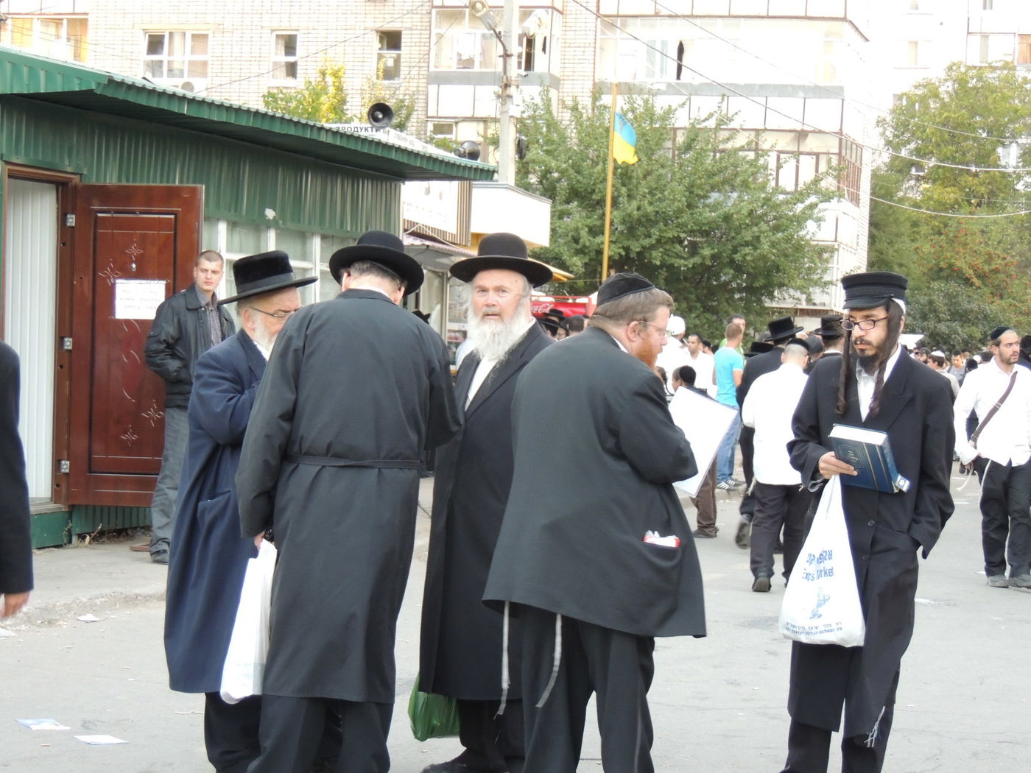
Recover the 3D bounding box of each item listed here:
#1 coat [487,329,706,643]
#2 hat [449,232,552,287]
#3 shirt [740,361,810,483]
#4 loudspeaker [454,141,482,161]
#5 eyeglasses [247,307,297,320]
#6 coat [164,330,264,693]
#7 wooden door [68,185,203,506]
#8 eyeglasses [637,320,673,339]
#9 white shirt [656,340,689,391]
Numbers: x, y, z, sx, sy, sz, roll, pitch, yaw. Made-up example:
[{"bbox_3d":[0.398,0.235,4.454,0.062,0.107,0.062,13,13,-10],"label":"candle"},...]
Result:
[{"bbox_3d":[0.232,0.284,7.850,0.640,0.910,0.540,2,0,45],"label":"coat"},{"bbox_3d":[-0.042,-0.440,8.950,0.345,0.140,0.365,2,-14,17],"label":"hat"},{"bbox_3d":[1.731,0.242,17.700,0.480,0.790,0.300,2,0,22],"label":"shirt"},{"bbox_3d":[-0.562,-2.803,32.000,0.260,0.260,0.280,2,0,35],"label":"loudspeaker"},{"bbox_3d":[-0.797,-0.242,8.800,0.140,0.042,0.140,18,9,30],"label":"eyeglasses"},{"bbox_3d":[-0.951,0.414,8.850,0.430,1.190,0.530,2,1,23],"label":"coat"},{"bbox_3d":[-2.321,-0.249,16.400,0.810,1.970,0.060,2,1,8],"label":"wooden door"},{"bbox_3d":[0.407,-0.172,8.000,0.140,0.042,0.140,20,6,15],"label":"eyeglasses"},{"bbox_3d":[1.312,-0.058,22.800,0.330,0.720,0.500,1,1,-37],"label":"white shirt"}]

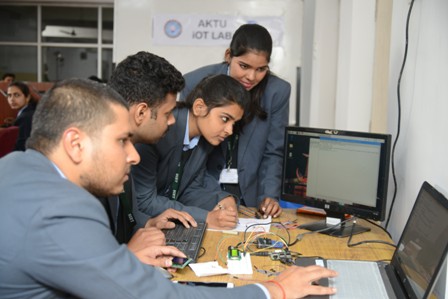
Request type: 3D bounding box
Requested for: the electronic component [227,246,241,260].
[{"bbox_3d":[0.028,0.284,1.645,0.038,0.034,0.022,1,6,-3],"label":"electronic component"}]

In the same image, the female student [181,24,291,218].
[{"bbox_3d":[0.068,0.255,2.370,0.470,1.460,0.500,1,6,-9],"label":"female student"}]

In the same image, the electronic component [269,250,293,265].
[{"bbox_3d":[0.158,0.294,1.652,0.060,0.022,0.085,3,6,16],"label":"electronic component"}]

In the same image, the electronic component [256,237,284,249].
[{"bbox_3d":[0.140,0.279,1.790,0.078,0.024,0.040,1,6,-2],"label":"electronic component"}]

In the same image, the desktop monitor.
[{"bbox_3d":[0.376,0.100,2.030,0.180,0.345,0.440,-4,8,-42],"label":"desktop monitor"}]

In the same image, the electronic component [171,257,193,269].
[{"bbox_3d":[-0.106,0.282,1.490,0.044,0.010,0.042,8,32,26],"label":"electronic component"}]

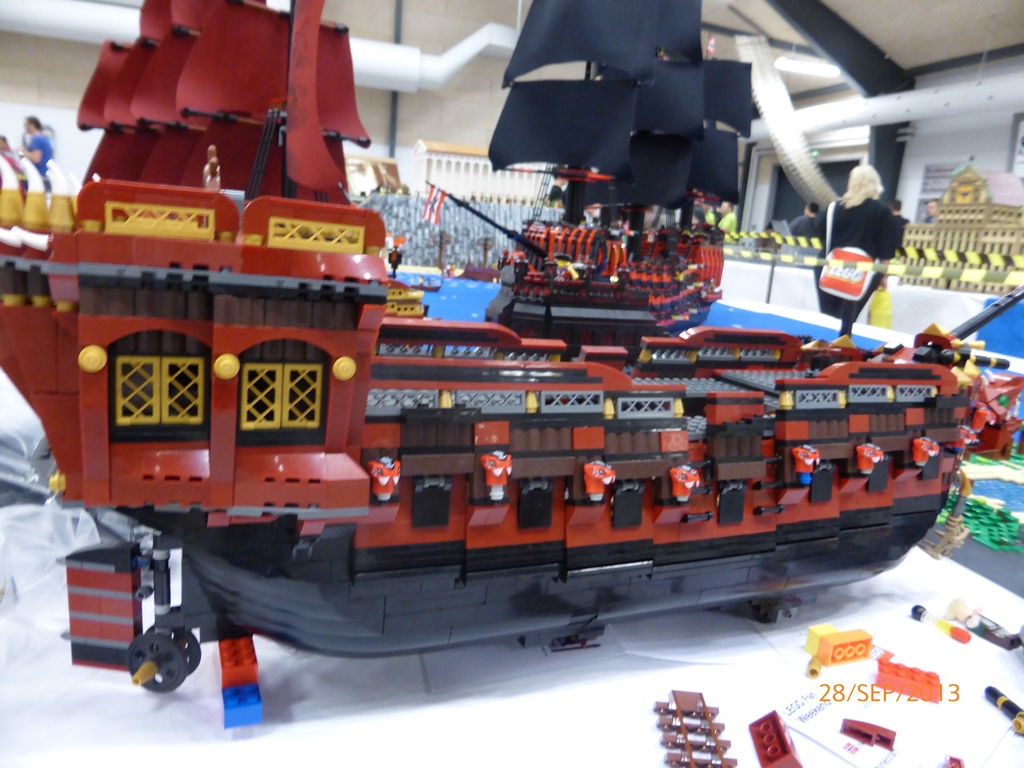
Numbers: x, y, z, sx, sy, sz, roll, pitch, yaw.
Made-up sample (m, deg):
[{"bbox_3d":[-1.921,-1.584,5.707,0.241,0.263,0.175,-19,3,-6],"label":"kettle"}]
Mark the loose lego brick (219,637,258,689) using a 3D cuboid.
[{"bbox_3d":[-0.135,0.135,0.350,0.016,0.011,0.031,0,13,-25],"label":"loose lego brick"}]

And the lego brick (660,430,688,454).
[{"bbox_3d":[0.076,0.028,0.343,0.016,0.010,0.008,0,-1,-26],"label":"lego brick"}]

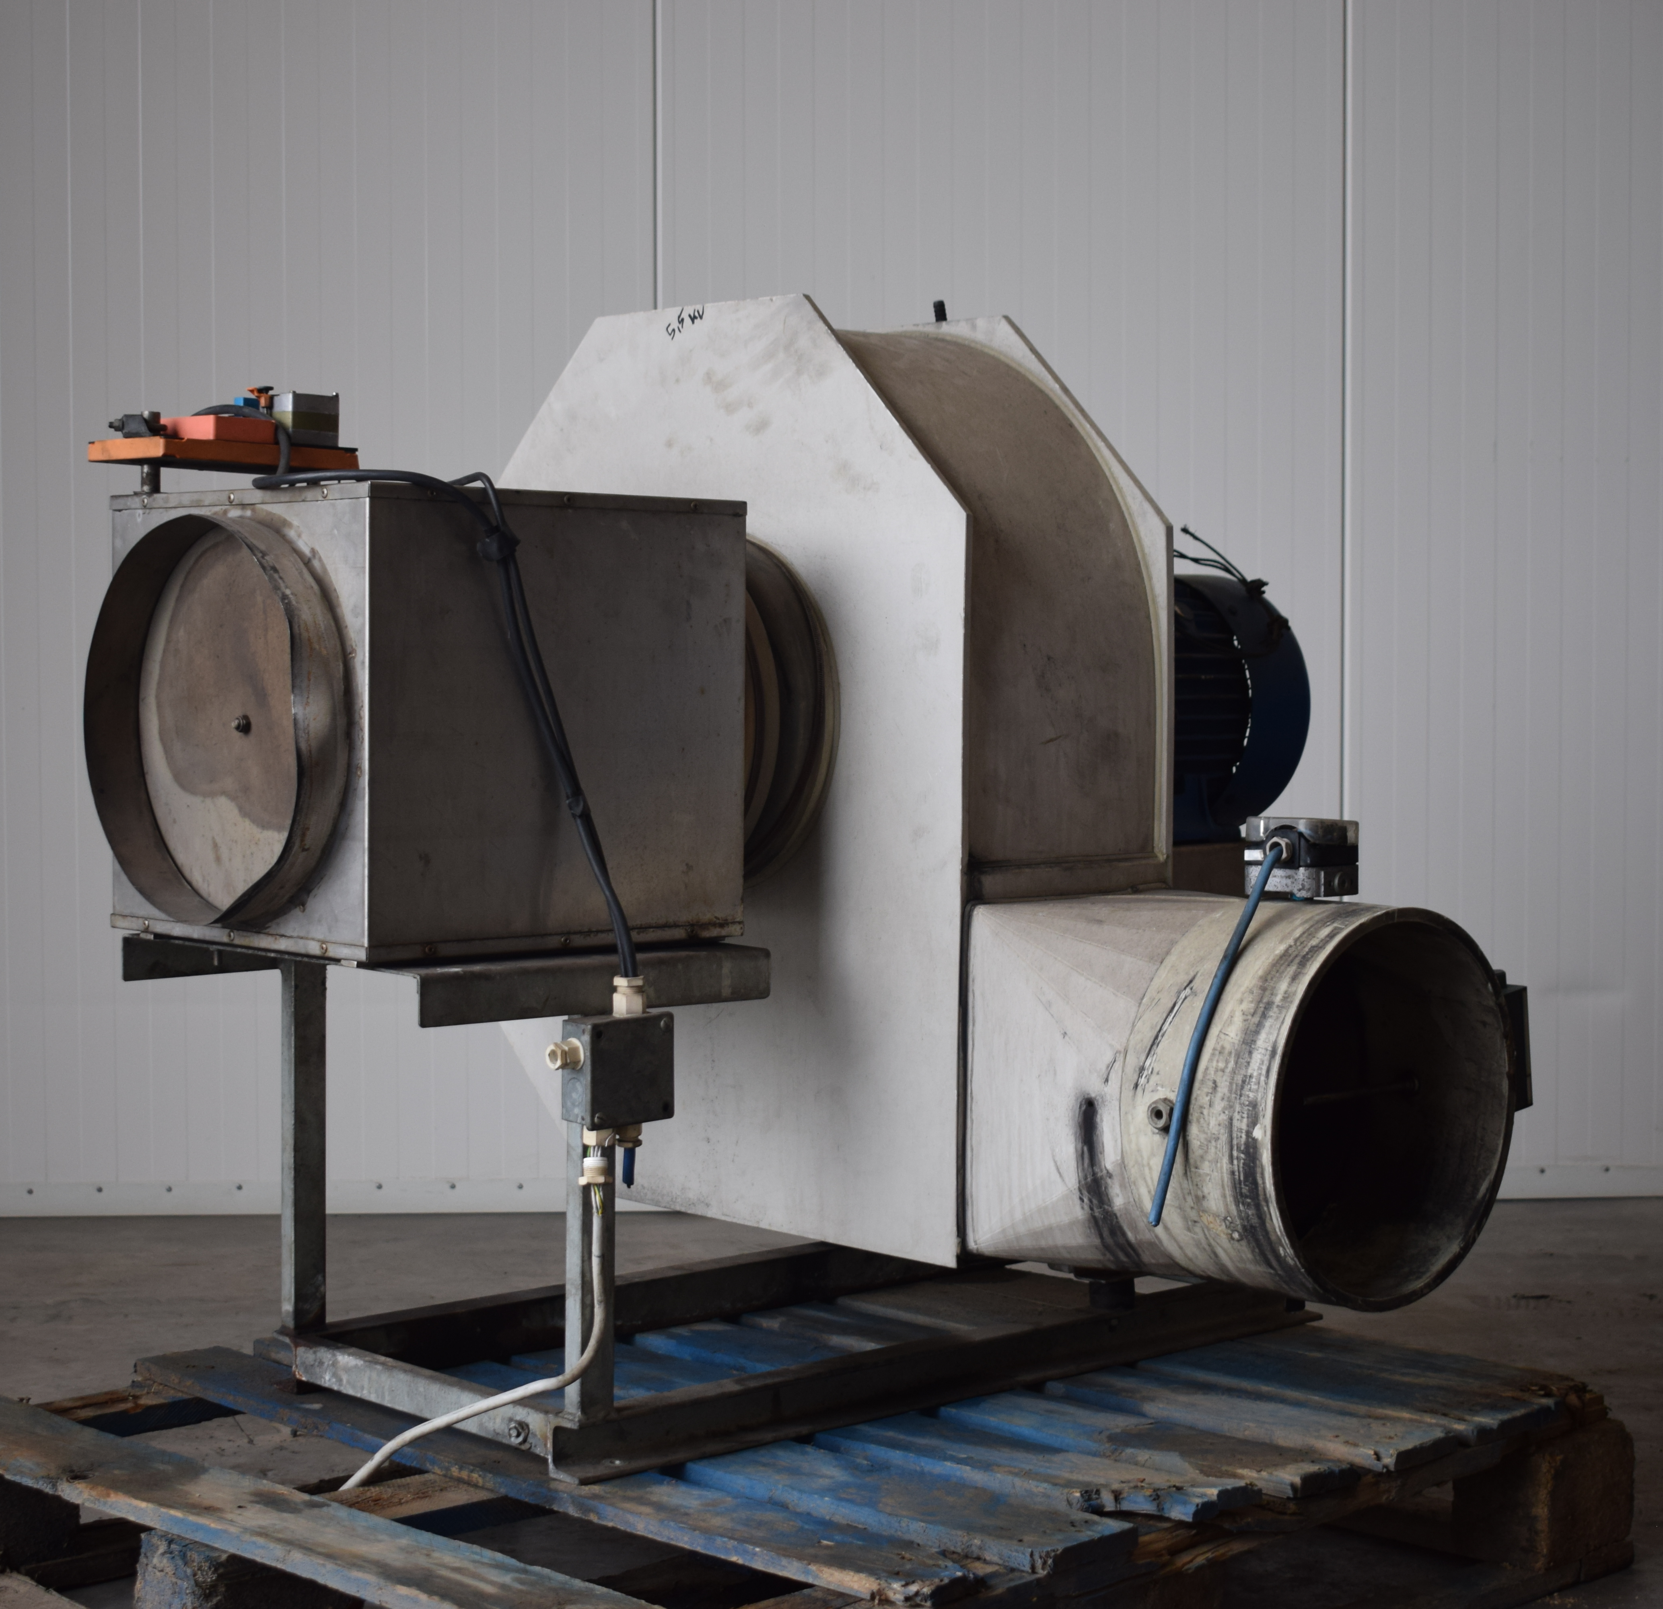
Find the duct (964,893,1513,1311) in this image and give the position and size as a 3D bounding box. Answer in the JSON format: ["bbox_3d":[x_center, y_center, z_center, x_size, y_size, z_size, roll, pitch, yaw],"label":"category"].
[{"bbox_3d":[0.327,0.236,2.559,0.319,0.319,0.353,-2,4,-43],"label":"duct"}]

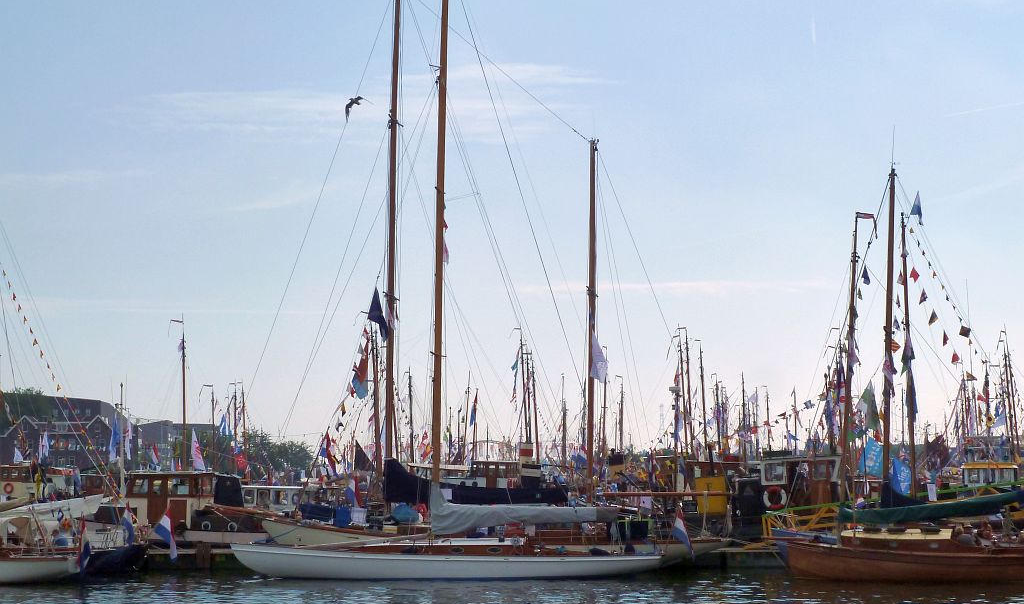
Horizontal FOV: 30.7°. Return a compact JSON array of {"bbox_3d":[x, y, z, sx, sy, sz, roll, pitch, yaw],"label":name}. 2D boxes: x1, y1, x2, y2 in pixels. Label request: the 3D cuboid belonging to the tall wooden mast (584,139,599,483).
[{"bbox_3d":[2.510,0.774,59.565,0.190,12.089,0.190,1,-5,0],"label":"tall wooden mast"}]

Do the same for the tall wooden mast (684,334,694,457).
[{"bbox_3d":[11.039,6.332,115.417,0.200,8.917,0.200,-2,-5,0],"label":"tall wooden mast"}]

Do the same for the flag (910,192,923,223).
[{"bbox_3d":[13.674,-3.195,63.000,0.420,1.000,0.150,0,-5,0],"label":"flag"}]

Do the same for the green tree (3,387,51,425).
[{"bbox_3d":[-73.546,17.053,280.000,9.000,8.800,8.500,0,-5,0],"label":"green tree"}]

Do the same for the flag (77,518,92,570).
[{"bbox_3d":[-11.497,6.522,50.121,0.430,1.495,0.200,0,-5,0],"label":"flag"}]

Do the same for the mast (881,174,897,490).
[{"bbox_3d":[12.660,1.159,62.536,0.200,11.481,0.200,2,-5,0],"label":"mast"}]

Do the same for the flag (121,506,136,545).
[{"bbox_3d":[-11.039,6.433,53.642,0.461,1.087,0.200,0,-5,0],"label":"flag"}]

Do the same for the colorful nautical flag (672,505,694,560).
[{"bbox_3d":[4.871,6.547,52.929,0.625,1.579,0.200,0,-5,0],"label":"colorful nautical flag"}]

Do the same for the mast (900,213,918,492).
[{"bbox_3d":[13.636,2.180,64.056,0.200,10.461,0.200,-1,-5,0],"label":"mast"}]

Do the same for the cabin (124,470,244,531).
[{"bbox_3d":[-10.836,6.568,61.661,3.400,2.000,2.500,-1,-5,7],"label":"cabin"}]

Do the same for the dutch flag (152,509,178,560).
[{"bbox_3d":[-9.877,6.628,53.123,0.741,1.472,0.200,0,-5,0],"label":"dutch flag"}]

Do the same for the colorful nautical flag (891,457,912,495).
[{"bbox_3d":[12.694,5.655,60.738,0.789,1.233,0.150,0,-5,0],"label":"colorful nautical flag"}]

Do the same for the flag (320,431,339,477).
[{"bbox_3d":[-6.735,5.591,68.775,0.664,1.692,0.200,0,-5,0],"label":"flag"}]

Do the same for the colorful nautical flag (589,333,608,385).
[{"bbox_3d":[2.731,1.774,58.500,0.620,1.630,0.200,0,-5,0],"label":"colorful nautical flag"}]

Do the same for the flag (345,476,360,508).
[{"bbox_3d":[-5.478,6.508,64.000,0.550,1.020,0.200,0,-5,0],"label":"flag"}]

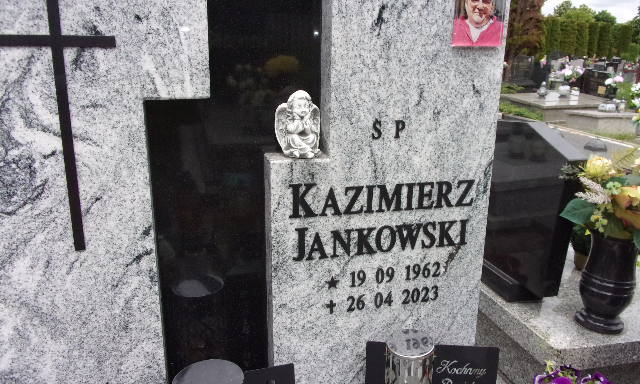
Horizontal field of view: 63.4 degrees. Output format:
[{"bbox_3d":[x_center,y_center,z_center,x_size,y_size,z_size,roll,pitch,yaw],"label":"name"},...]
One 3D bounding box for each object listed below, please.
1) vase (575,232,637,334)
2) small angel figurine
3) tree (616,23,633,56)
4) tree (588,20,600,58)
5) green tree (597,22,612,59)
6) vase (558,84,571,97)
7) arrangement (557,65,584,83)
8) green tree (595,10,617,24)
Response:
[{"bbox_3d":[0.823,0.249,1.482,0.145,0.280,0.145,-3,15,-15],"label":"vase"},{"bbox_3d":[-0.035,-0.109,0.830,0.074,0.103,0.060,-3,15,-15],"label":"small angel figurine"},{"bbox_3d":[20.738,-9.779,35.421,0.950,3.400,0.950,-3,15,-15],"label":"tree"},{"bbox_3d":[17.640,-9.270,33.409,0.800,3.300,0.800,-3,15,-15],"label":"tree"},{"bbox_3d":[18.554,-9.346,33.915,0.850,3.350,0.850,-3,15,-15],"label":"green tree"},{"bbox_3d":[3.967,-1.647,8.400,0.180,0.180,0.180,-3,15,-15],"label":"vase"},{"bbox_3d":[4.306,-2.037,8.900,0.430,0.320,0.380,-3,15,-15],"label":"arrangement"},{"bbox_3d":[30.299,-16.231,55.781,2.700,6.300,2.700,-3,15,-15],"label":"green tree"}]

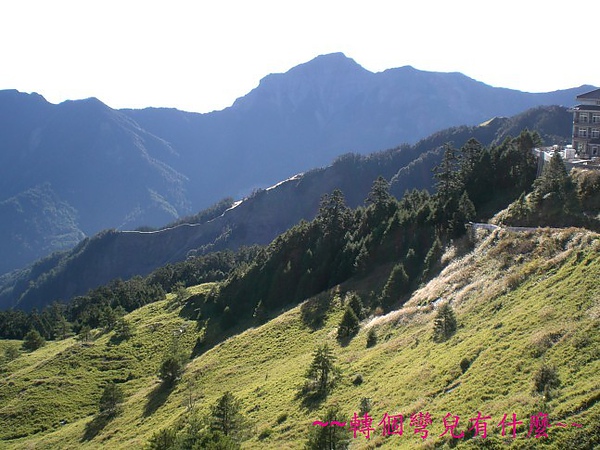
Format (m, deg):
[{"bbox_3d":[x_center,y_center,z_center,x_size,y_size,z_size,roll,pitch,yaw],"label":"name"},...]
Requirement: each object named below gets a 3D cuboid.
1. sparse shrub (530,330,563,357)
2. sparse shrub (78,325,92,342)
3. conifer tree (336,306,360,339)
[{"bbox_3d":[20.208,9.715,54.000,2.571,1.918,2.442,0,9,0],"label":"sparse shrub"},{"bbox_3d":[-46.240,23.390,142.000,2.930,3.880,2.930,0,10,0],"label":"sparse shrub"},{"bbox_3d":[6.330,12.730,86.000,3.040,4.180,3.040,0,10,0],"label":"conifer tree"}]

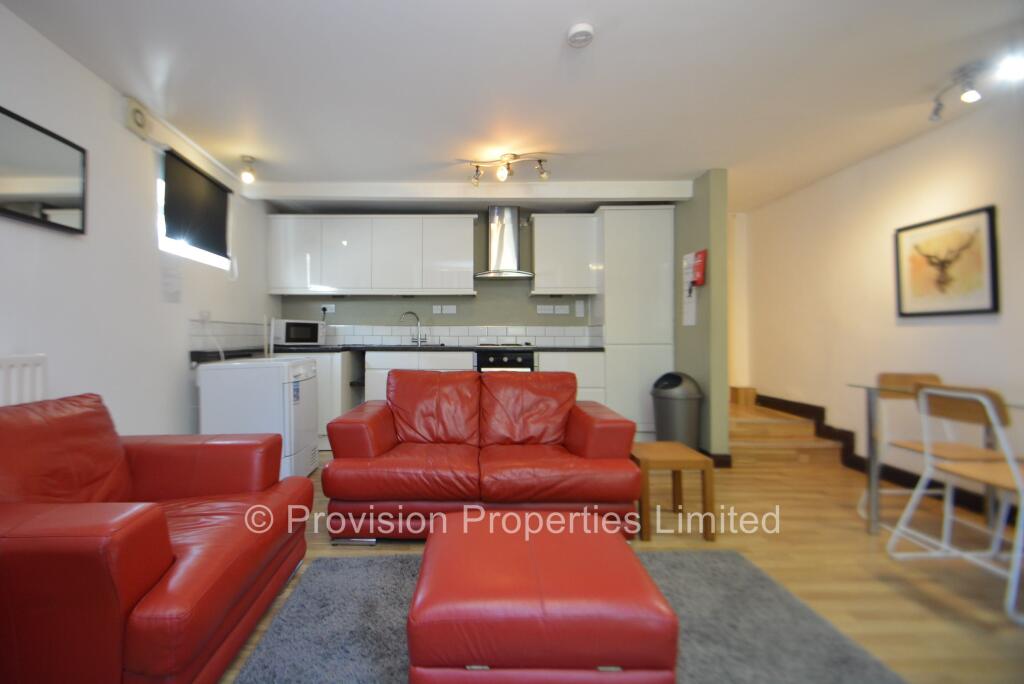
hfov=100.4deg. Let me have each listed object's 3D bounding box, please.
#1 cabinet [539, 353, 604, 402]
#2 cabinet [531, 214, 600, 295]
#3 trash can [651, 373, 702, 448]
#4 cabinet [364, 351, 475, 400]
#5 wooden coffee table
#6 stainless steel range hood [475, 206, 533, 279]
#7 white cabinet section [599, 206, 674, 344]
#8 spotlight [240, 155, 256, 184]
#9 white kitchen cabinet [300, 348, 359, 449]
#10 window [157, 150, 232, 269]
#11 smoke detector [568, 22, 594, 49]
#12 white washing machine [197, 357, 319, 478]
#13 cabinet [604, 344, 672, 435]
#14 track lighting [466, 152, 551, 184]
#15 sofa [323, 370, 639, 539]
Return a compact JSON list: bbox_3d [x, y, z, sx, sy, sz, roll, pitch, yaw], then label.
[{"bbox_3d":[0.545,0.520,4.204,0.600,0.873,0.580,0,1,0],"label":"cabinet"},{"bbox_3d":[0.509,-0.859,4.327,0.642,0.785,0.330,0,1,0],"label":"cabinet"},{"bbox_3d":[1.276,0.602,3.312,0.410,0.730,0.410,0,1,0],"label":"trash can"},{"bbox_3d":[-0.840,0.515,4.210,1.010,0.850,0.580,0,0,-2],"label":"cabinet"},{"bbox_3d":[0.805,0.777,2.280,0.370,0.400,0.380,0,0,-2],"label":"wooden coffee table"},{"bbox_3d":[-0.083,-0.997,4.244,0.600,0.710,0.490,0,1,0],"label":"stainless steel range hood"},{"bbox_3d":[1.160,-0.607,4.210,0.635,1.265,0.600,0,0,-2],"label":"white cabinet section"},{"bbox_3d":[-2.085,-1.355,3.370,0.110,0.210,0.120,0,0,-30],"label":"spotlight"},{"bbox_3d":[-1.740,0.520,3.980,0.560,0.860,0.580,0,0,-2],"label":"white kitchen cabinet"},{"bbox_3d":[-2.360,-0.945,3.220,0.090,0.670,0.790,0,0,-3],"label":"window"},{"bbox_3d":[0.317,-1.437,2.009,0.117,0.045,0.117,0,1,0],"label":"smoke detector"},{"bbox_3d":[-1.748,0.559,3.009,0.560,0.850,0.600,0,1,-10],"label":"white washing machine"},{"bbox_3d":[1.160,0.483,4.210,0.630,0.920,0.600,0,0,-2],"label":"cabinet"},{"bbox_3d":[-0.020,-1.355,3.370,0.640,0.210,0.170,0,0,-6],"label":"track lighting"},{"bbox_3d":[-0.158,0.577,2.455,1.520,0.800,0.890,0,0,-1],"label":"sofa"}]

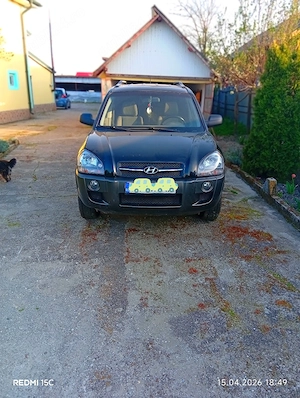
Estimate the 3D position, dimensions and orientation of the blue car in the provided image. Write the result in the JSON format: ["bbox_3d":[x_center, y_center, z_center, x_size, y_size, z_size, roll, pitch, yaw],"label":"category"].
[{"bbox_3d":[-7.124,-7.751,23.049,1.720,1.490,4.000,-2,20,-9],"label":"blue car"}]

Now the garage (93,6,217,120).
[{"bbox_3d":[0.275,-5.711,13.995,4.667,4.333,6.200,2,20,1],"label":"garage"}]

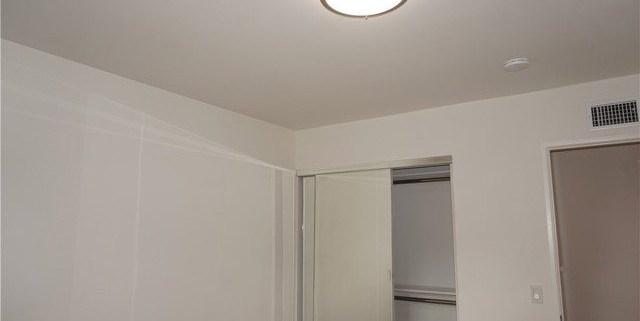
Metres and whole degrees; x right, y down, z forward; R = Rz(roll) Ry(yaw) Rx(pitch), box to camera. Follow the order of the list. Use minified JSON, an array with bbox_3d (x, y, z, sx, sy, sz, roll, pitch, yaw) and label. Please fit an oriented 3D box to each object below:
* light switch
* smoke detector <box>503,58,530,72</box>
[{"bbox_3d":[1.405,0.869,2.761,0.071,0.115,0.012,-6,-12,34],"label":"light switch"},{"bbox_3d":[1.135,-0.545,2.455,0.138,0.034,0.138,-6,-12,34],"label":"smoke detector"}]

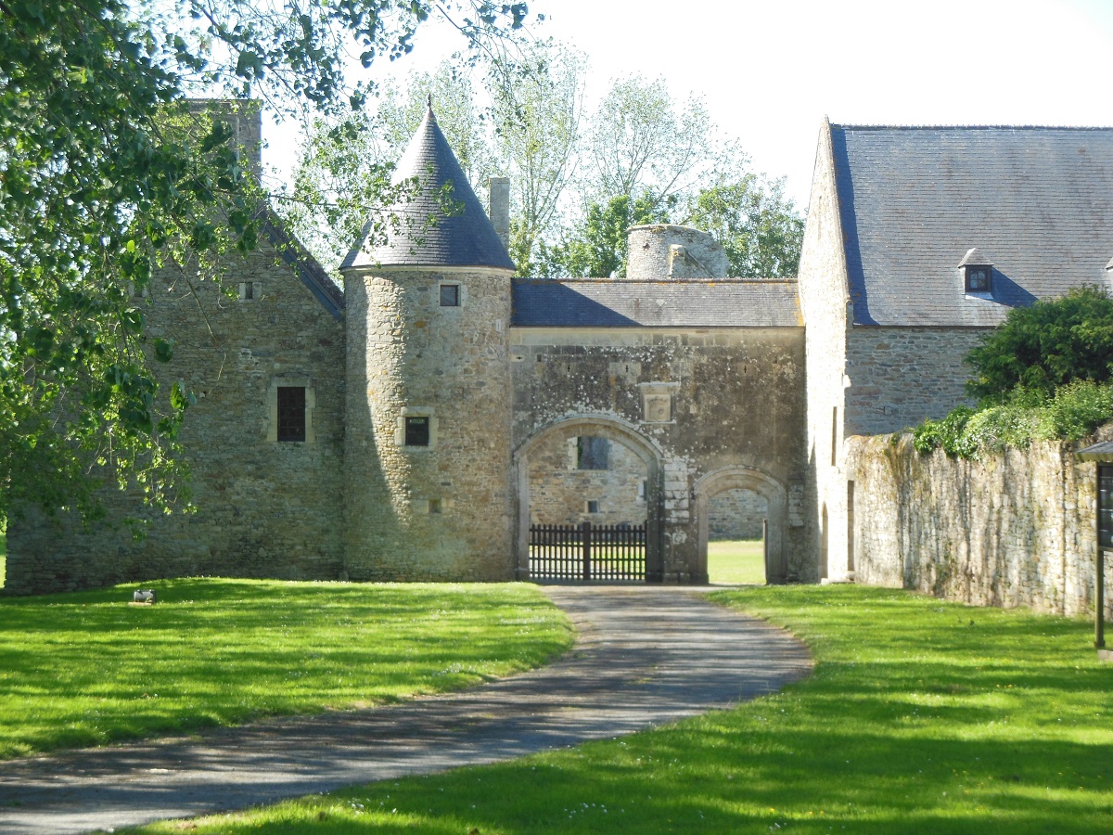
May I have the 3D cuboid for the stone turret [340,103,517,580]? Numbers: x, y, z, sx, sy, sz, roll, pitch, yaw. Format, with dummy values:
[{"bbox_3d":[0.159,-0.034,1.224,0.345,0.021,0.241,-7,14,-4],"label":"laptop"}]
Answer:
[{"bbox_3d":[-2.929,-1.744,64.149,4.011,11.069,4.011,0,-2,0],"label":"stone turret"}]

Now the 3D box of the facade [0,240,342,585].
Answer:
[{"bbox_3d":[-8.701,-0.365,64.344,7.720,8.768,1.000,0,-2,-7],"label":"facade"}]

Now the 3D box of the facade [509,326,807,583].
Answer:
[{"bbox_3d":[2.310,0.860,64.579,6.864,5.886,1.000,0,-2,-3],"label":"facade"}]

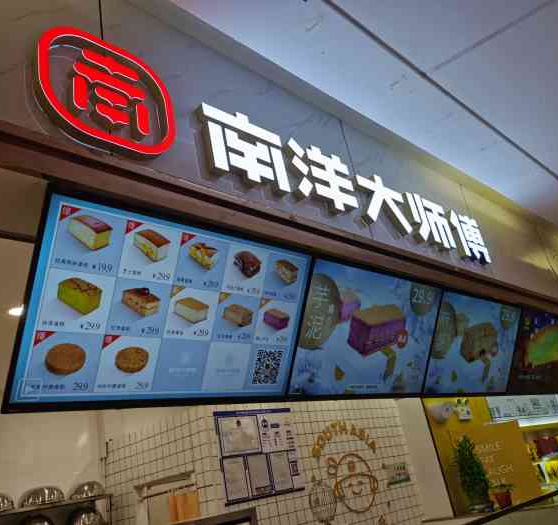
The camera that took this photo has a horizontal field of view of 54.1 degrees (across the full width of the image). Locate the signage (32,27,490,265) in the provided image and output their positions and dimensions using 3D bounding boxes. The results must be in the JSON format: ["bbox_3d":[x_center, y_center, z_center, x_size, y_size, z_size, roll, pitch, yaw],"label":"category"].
[{"bbox_3d":[0.266,-0.315,2.368,2.620,0.401,0.070,12,-32,-44],"label":"signage"}]

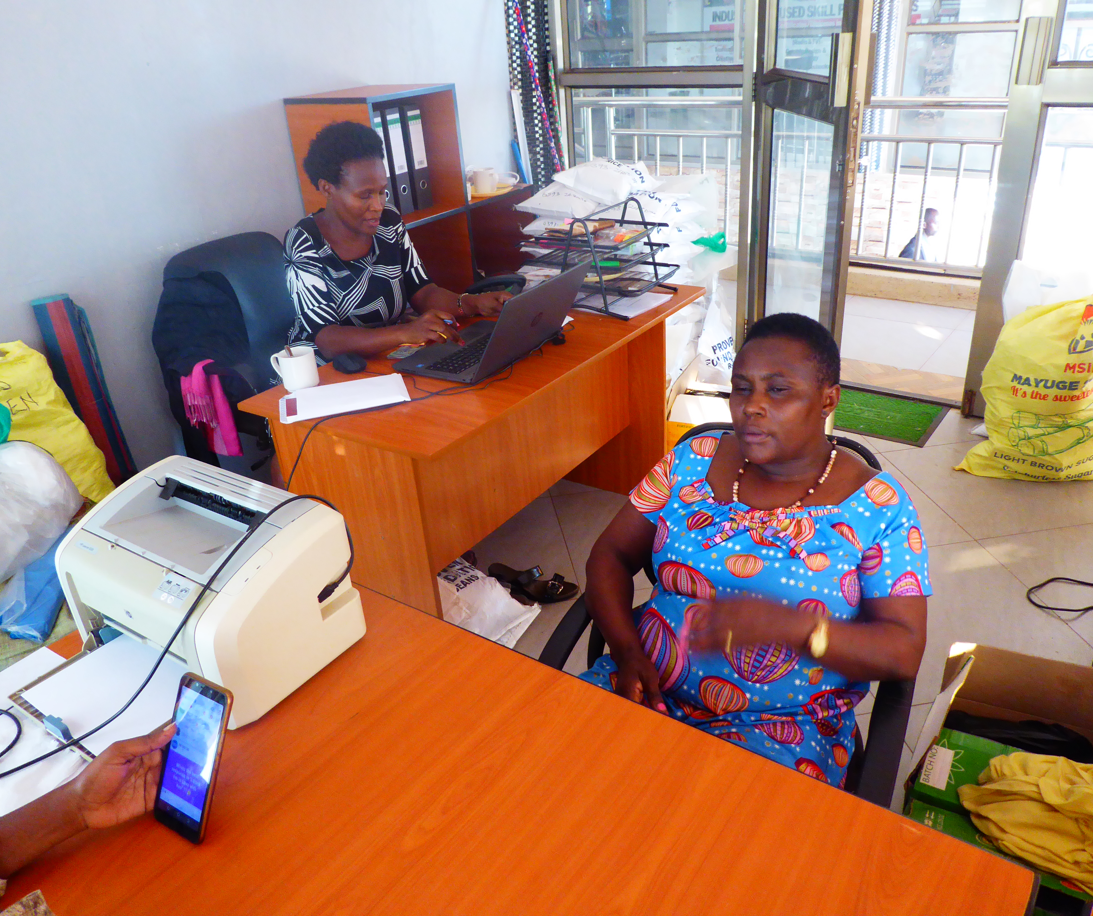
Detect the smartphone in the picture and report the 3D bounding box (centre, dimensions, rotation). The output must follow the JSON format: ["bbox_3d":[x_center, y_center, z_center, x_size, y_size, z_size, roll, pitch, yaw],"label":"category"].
[{"bbox_3d":[-0.353,0.300,0.849,0.078,0.151,0.009,8,-4,34],"label":"smartphone"}]

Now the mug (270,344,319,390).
[{"bbox_3d":[-0.641,-0.219,2.151,0.113,0.090,0.087,-13,28,-15],"label":"mug"}]

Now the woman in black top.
[{"bbox_3d":[-0.412,-0.247,2.382,0.640,1.300,0.540,18,35,38],"label":"woman in black top"}]

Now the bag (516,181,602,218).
[{"bbox_3d":[0.111,-0.965,3.118,0.320,0.140,0.400,15,33,32],"label":"bag"}]

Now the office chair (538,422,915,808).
[{"bbox_3d":[0.294,0.433,1.371,0.580,0.890,0.600,7,29,22],"label":"office chair"}]

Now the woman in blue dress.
[{"bbox_3d":[0.278,0.369,1.278,0.520,1.090,0.720,11,31,27],"label":"woman in blue dress"}]

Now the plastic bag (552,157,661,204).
[{"bbox_3d":[0.237,-1.014,3.029,0.340,0.150,0.380,15,33,32],"label":"plastic bag"}]

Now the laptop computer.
[{"bbox_3d":[-0.143,-0.385,2.241,0.384,0.228,0.395,13,32,31],"label":"laptop computer"}]

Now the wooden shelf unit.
[{"bbox_3d":[-0.414,-0.690,3.217,0.385,1.328,0.800,14,32,33],"label":"wooden shelf unit"}]

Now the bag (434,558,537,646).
[{"bbox_3d":[-0.229,0.421,2.321,0.330,0.130,0.360,14,32,32],"label":"bag"}]

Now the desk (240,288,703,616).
[{"bbox_3d":[-0.094,0.014,2.419,0.603,0.744,1.231,14,32,32],"label":"desk"}]

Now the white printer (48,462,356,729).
[{"bbox_3d":[-0.507,0.179,1.263,0.370,0.215,0.237,15,33,32],"label":"white printer"}]

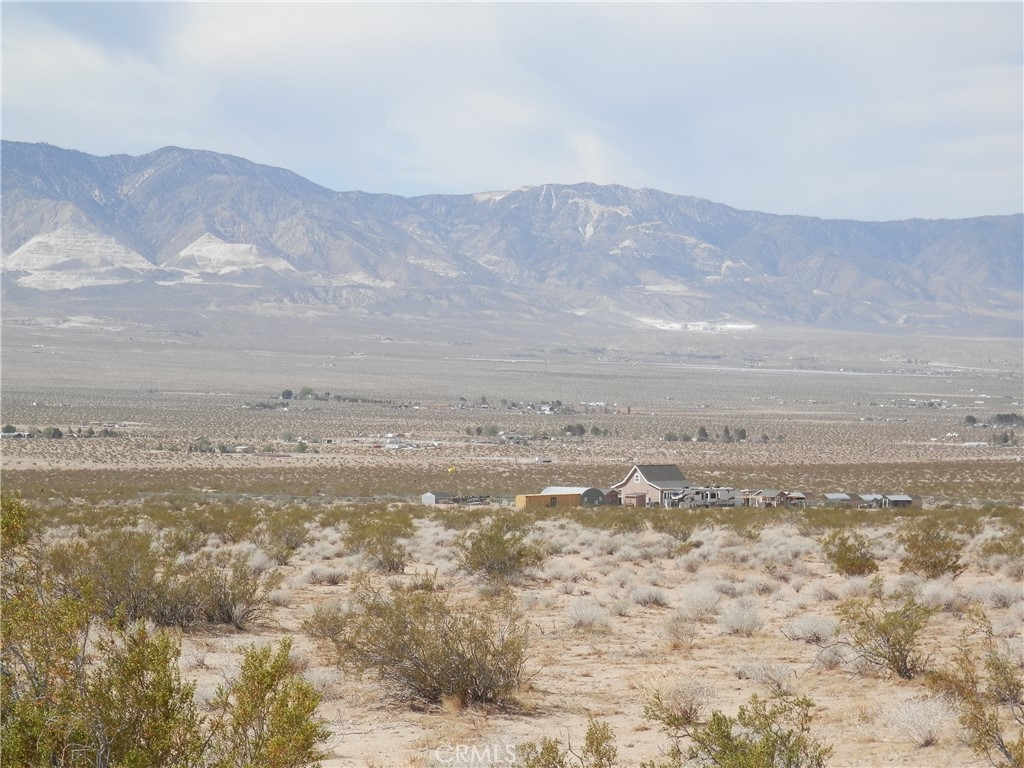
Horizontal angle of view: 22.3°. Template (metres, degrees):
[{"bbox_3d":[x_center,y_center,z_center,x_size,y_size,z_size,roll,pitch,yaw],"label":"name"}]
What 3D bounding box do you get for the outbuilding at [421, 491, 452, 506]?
[{"bbox_3d":[-13.401,20.585,467.000,4.100,2.300,3.500,0,-1,-43],"label":"outbuilding"}]

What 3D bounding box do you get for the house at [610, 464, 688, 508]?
[{"bbox_3d":[24.800,17.800,450.000,10.000,7.300,11.300,1,-1,-43],"label":"house"}]

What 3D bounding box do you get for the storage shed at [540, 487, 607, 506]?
[{"bbox_3d":[10.389,19.690,450.000,10.164,3.479,6.008,-1,-2,45],"label":"storage shed"}]

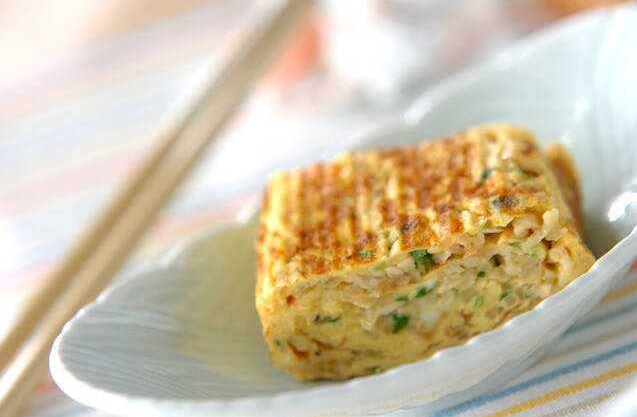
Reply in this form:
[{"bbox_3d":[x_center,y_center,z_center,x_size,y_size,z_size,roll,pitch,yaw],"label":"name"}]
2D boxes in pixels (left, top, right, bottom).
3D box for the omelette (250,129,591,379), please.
[{"bbox_3d":[0.023,0.008,0.570,0.069,0.030,0.037,-14,41,9],"label":"omelette"}]

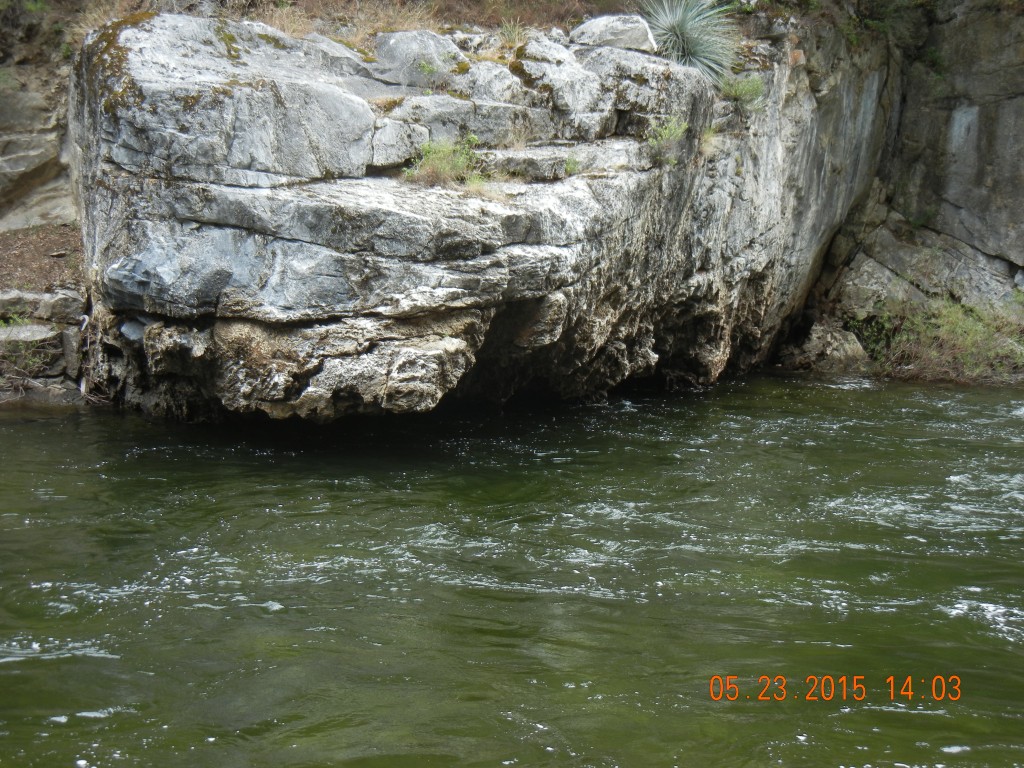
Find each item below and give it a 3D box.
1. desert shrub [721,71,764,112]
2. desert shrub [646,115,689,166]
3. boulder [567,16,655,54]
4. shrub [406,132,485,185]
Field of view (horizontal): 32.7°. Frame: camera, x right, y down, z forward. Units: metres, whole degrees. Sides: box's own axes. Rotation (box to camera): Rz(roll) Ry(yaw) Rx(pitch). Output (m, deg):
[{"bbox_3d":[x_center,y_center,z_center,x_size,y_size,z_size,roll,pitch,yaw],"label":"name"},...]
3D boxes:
[{"bbox_3d":[2.496,-3.157,18.900,0.467,0.420,0.450,0,6,0],"label":"desert shrub"},{"bbox_3d":[1.568,-2.456,17.600,0.415,0.509,0.420,0,6,0],"label":"desert shrub"},{"bbox_3d":[1.071,-3.735,18.600,0.919,0.393,0.650,0,6,0],"label":"boulder"},{"bbox_3d":[-0.667,-2.187,17.000,0.745,0.510,0.550,0,6,0],"label":"shrub"}]

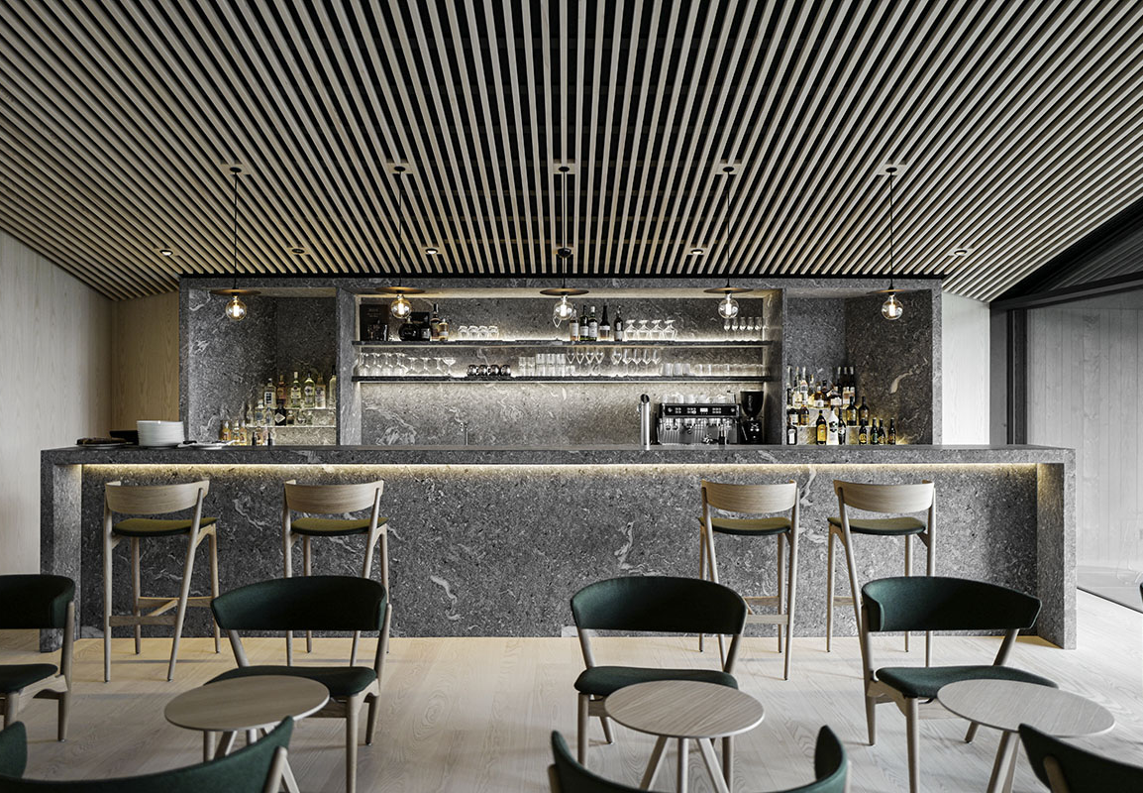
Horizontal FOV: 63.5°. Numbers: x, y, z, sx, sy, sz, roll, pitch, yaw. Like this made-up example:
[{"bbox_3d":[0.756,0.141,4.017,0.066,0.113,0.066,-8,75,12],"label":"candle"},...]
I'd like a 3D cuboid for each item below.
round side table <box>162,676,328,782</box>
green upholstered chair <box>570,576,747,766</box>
[{"bbox_3d":[-1.022,1.186,2.930,0.490,0.448,0.490,0,0,0],"label":"round side table"},{"bbox_3d":[0.335,1.075,3.500,0.665,0.670,0.600,0,0,8],"label":"green upholstered chair"}]

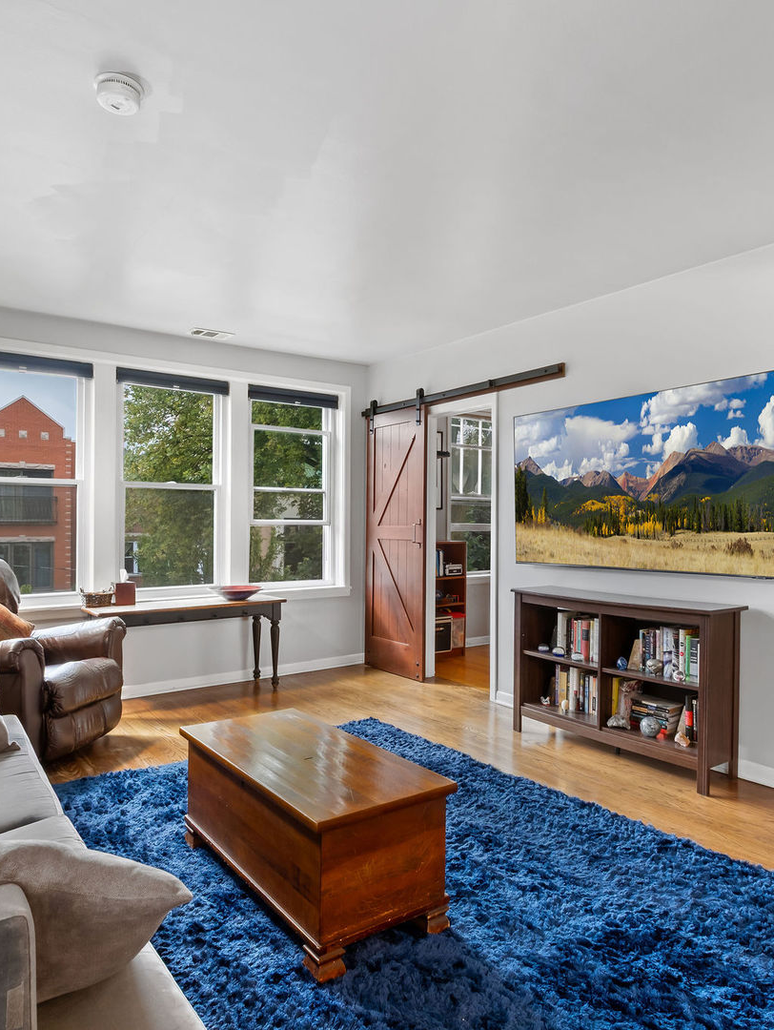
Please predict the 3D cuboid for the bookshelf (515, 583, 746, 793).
[{"bbox_3d":[1.215,0.856,3.651,0.330,0.830,1.210,0,0,-37],"label":"bookshelf"}]

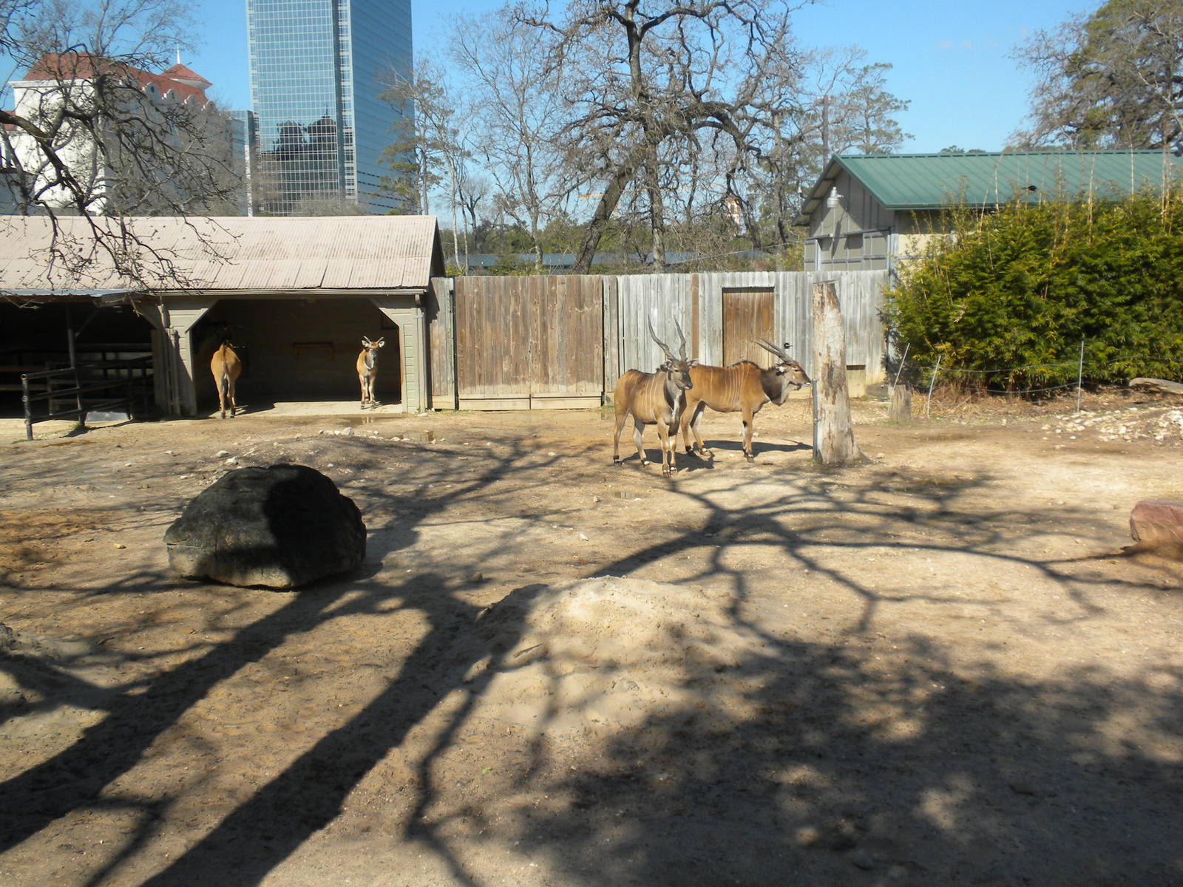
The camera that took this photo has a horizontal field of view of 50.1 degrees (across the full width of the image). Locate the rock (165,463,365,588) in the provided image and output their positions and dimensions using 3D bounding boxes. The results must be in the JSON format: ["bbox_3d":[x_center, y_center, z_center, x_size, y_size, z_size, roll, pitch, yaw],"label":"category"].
[{"bbox_3d":[-3.123,0.724,12.098,1.860,1.050,1.420,-3,8,-15],"label":"rock"}]

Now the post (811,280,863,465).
[{"bbox_3d":[3.625,-1.029,18.609,0.700,2.620,0.580,1,8,11],"label":"post"}]

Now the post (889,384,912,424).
[{"bbox_3d":[5.802,-0.757,23.636,0.420,0.710,0.380,1,8,14],"label":"post"}]

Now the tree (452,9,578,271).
[{"bbox_3d":[-2.893,-9.166,45.107,4.540,12.120,4.540,-1,7,-3],"label":"tree"}]

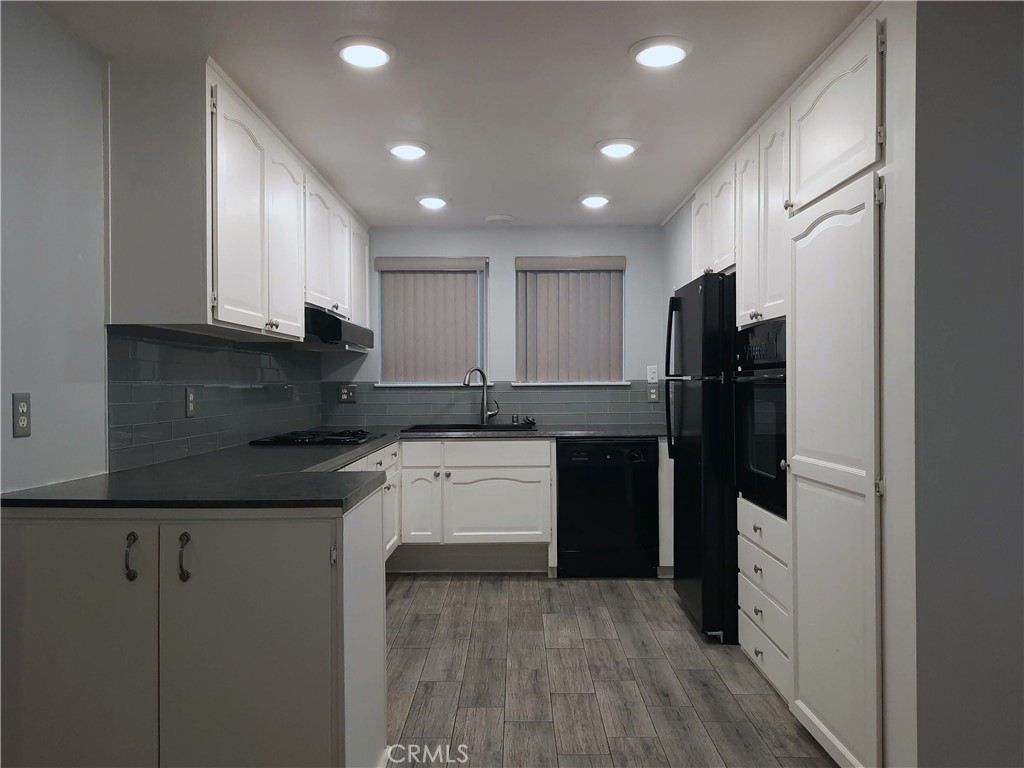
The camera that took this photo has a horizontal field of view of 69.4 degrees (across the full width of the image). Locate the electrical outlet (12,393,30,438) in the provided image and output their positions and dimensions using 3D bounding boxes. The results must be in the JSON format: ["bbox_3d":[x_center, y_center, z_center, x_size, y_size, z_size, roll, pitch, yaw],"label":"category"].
[{"bbox_3d":[-1.339,0.085,2.019,0.010,0.116,0.071,0,0,0],"label":"electrical outlet"}]

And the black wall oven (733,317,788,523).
[{"bbox_3d":[1.248,0.112,2.947,0.574,0.718,0.604,0,0,0],"label":"black wall oven"}]

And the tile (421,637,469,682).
[{"bbox_3d":[-0.289,1.223,3.271,0.176,0.012,0.487,0,0,0],"label":"tile"}]

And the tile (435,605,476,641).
[{"bbox_3d":[-0.271,1.154,3.554,0.169,0.010,0.457,0,0,0],"label":"tile"}]

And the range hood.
[{"bbox_3d":[-1.077,-0.276,3.976,0.505,0.165,0.780,0,0,0],"label":"range hood"}]

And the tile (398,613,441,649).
[{"bbox_3d":[-0.450,1.190,3.554,0.171,0.010,0.469,0,0,0],"label":"tile"}]

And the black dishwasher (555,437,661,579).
[{"bbox_3d":[0.582,0.757,4.771,0.605,0.840,0.600,0,0,0],"label":"black dishwasher"}]

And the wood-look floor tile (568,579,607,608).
[{"bbox_3d":[0.417,1.184,4.131,0.171,0.010,0.469,0,0,0],"label":"wood-look floor tile"}]

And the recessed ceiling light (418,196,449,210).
[{"bbox_3d":[-0.465,-1.071,4.366,0.178,0.030,0.178,0,0,0],"label":"recessed ceiling light"}]

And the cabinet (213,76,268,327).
[{"bbox_3d":[-1.166,-0.622,2.728,0.352,0.843,0.534,0,0,0],"label":"cabinet"}]

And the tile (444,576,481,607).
[{"bbox_3d":[-0.273,1.188,4.138,0.171,0.010,0.469,0,0,0],"label":"tile"}]

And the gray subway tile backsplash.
[{"bbox_3d":[-0.152,0.041,3.773,2.356,0.495,2.633,0,0,0],"label":"gray subway tile backsplash"}]

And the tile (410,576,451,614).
[{"bbox_3d":[-0.461,1.218,4.136,0.176,0.012,0.487,0,0,0],"label":"tile"}]

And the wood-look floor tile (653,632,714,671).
[{"bbox_3d":[0.776,1.217,3.379,0.176,0.012,0.487,0,0,0],"label":"wood-look floor tile"}]

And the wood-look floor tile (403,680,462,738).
[{"bbox_3d":[-0.277,1.157,2.636,0.169,0.010,0.457,0,0,0],"label":"wood-look floor tile"}]

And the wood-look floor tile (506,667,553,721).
[{"bbox_3d":[0.063,1.188,2.829,0.170,0.010,0.462,0,1,0],"label":"wood-look floor tile"}]

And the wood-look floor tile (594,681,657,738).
[{"bbox_3d":[0.407,1.190,2.714,0.170,0.010,0.462,0,1,0],"label":"wood-look floor tile"}]

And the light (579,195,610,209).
[{"bbox_3d":[0.486,-1.071,4.319,0.200,0.030,0.200,0,1,0],"label":"light"}]

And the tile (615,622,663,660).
[{"bbox_3d":[0.566,1.151,3.317,0.169,0.010,0.457,0,0,0],"label":"tile"}]

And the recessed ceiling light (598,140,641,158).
[{"bbox_3d":[0.482,-1.062,3.345,0.200,0.030,0.200,0,1,0],"label":"recessed ceiling light"}]

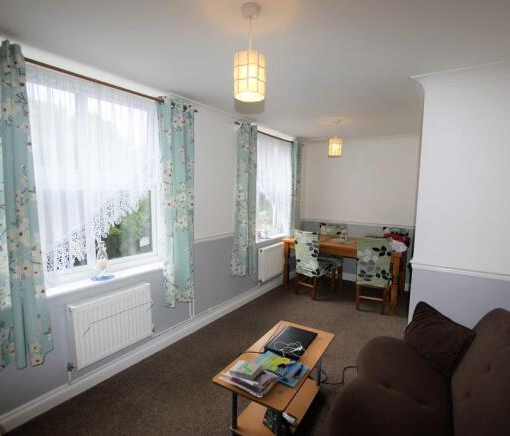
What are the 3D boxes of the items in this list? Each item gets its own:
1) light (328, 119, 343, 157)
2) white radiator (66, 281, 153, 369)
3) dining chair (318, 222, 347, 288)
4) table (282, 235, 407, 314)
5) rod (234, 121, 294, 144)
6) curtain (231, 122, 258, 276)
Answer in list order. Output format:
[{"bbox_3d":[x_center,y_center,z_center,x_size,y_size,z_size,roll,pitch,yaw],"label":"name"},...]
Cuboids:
[{"bbox_3d":[1.039,-1.025,3.510,0.162,0.468,0.162,5,8,36],"label":"light"},{"bbox_3d":[-1.068,0.799,2.088,0.072,0.447,0.587,5,8,36],"label":"white radiator"},{"bbox_3d":[1.200,0.580,4.466,0.435,0.942,0.465,5,8,36],"label":"dining chair"},{"bbox_3d":[1.296,0.721,3.998,1.583,0.765,0.810,5,8,36],"label":"table"},{"bbox_3d":[0.246,-1.079,3.599,0.033,0.036,1.567,5,8,36],"label":"rod"},{"bbox_3d":[-0.112,-0.184,3.227,0.105,1.808,0.412,5,8,36],"label":"curtain"}]

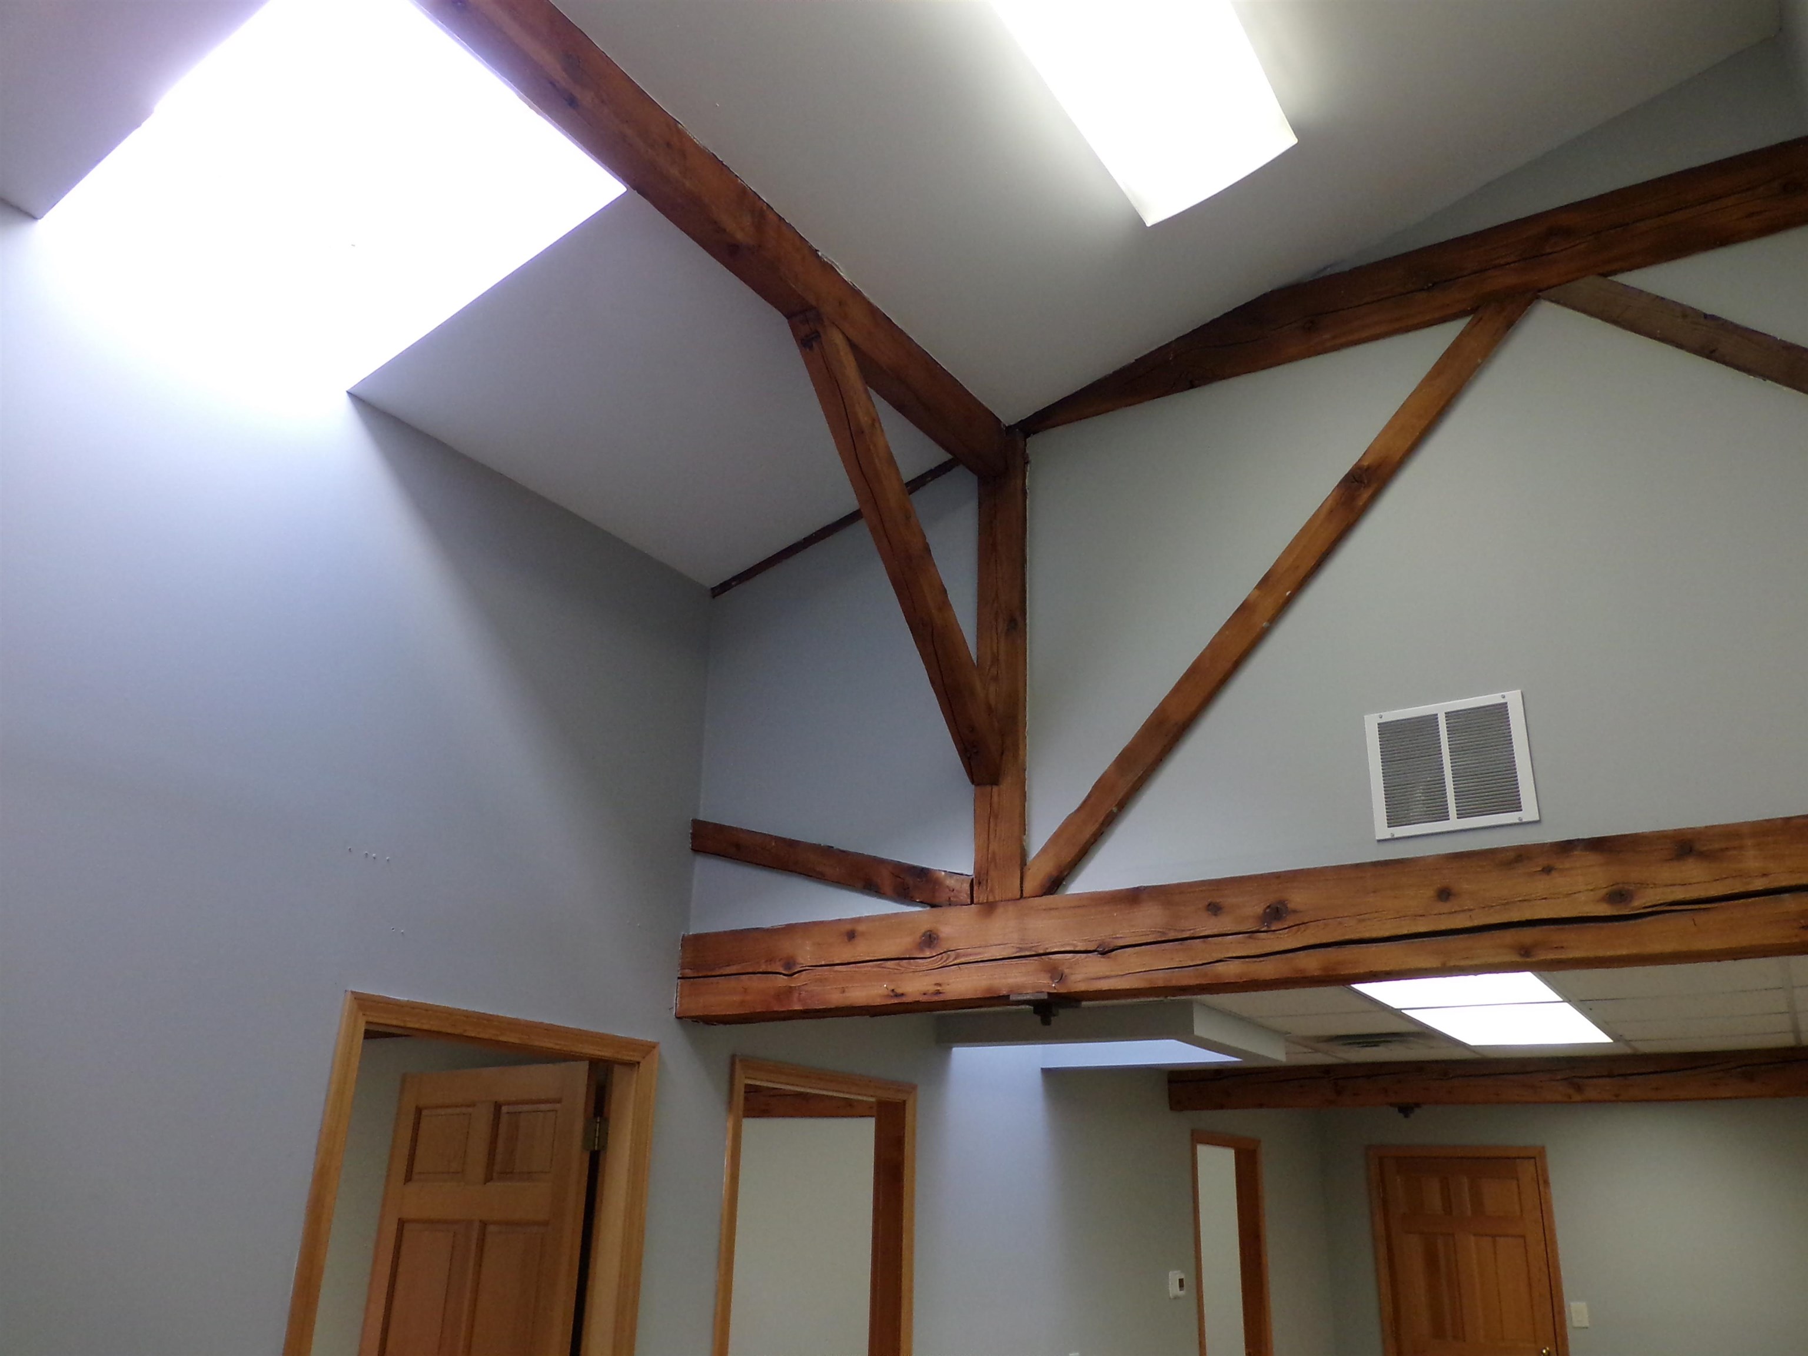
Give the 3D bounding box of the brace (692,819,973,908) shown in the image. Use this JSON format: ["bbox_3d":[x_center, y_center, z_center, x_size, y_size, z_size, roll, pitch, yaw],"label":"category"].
[{"bbox_3d":[-0.220,0.554,3.983,1.071,0.104,0.090,6,-15,36],"label":"brace"}]

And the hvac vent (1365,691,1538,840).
[{"bbox_3d":[1.237,0.201,3.082,0.346,0.302,0.020,-12,-25,31],"label":"hvac vent"}]

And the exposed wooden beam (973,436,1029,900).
[{"bbox_3d":[0.308,-0.039,3.889,0.149,1.393,0.140,-12,-25,31],"label":"exposed wooden beam"}]

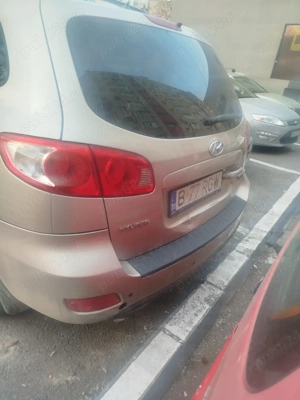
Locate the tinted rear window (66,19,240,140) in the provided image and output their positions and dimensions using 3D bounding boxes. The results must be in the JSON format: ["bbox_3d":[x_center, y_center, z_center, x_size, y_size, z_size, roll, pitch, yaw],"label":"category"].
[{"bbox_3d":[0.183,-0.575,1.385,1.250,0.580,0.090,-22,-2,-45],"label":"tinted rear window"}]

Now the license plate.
[{"bbox_3d":[0.266,-0.054,1.495,0.024,0.118,0.525,16,26,38],"label":"license plate"}]

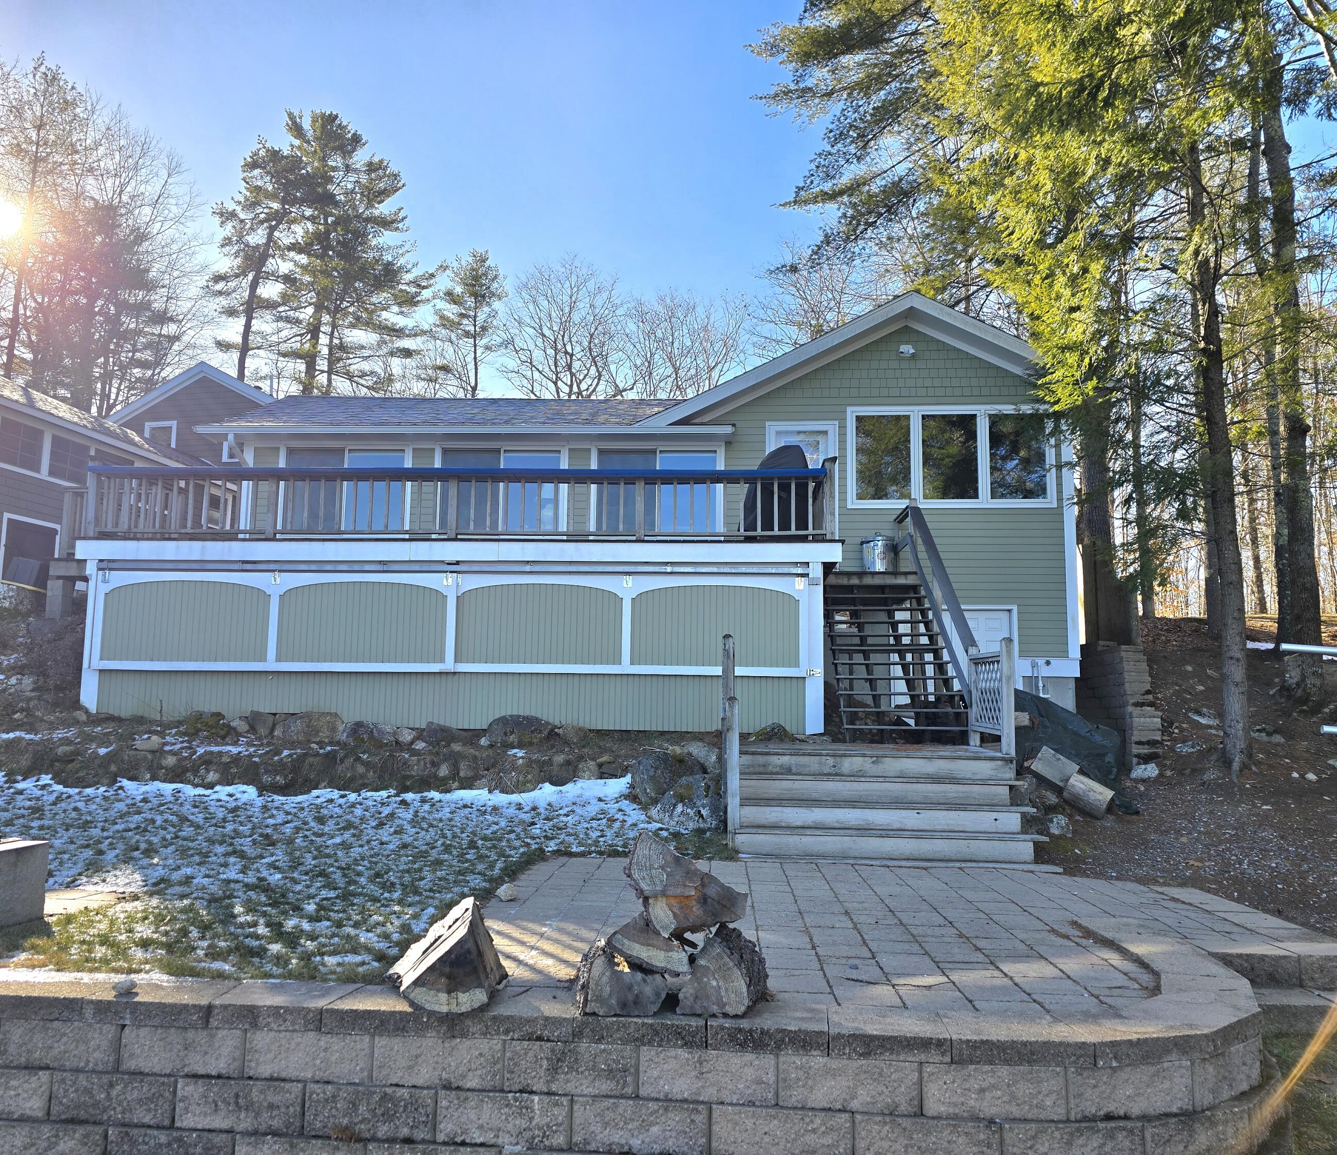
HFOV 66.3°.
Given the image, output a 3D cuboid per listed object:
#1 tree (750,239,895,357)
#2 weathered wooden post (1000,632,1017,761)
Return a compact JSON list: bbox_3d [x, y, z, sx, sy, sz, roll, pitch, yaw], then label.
[{"bbox_3d":[5.308,-5.081,34.570,6.200,13.400,6.200,0,-7,3],"label":"tree"},{"bbox_3d":[2.505,0.865,7.576,0.092,0.890,0.092,0,-7,6],"label":"weathered wooden post"}]

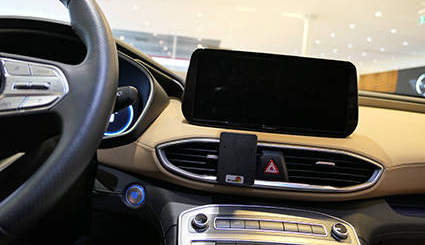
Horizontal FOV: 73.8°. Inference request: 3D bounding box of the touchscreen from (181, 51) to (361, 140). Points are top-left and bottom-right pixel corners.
[{"bbox_3d":[0.098,-0.048,0.480,0.289,0.128,0.030,5,-5,-1],"label":"touchscreen"}]

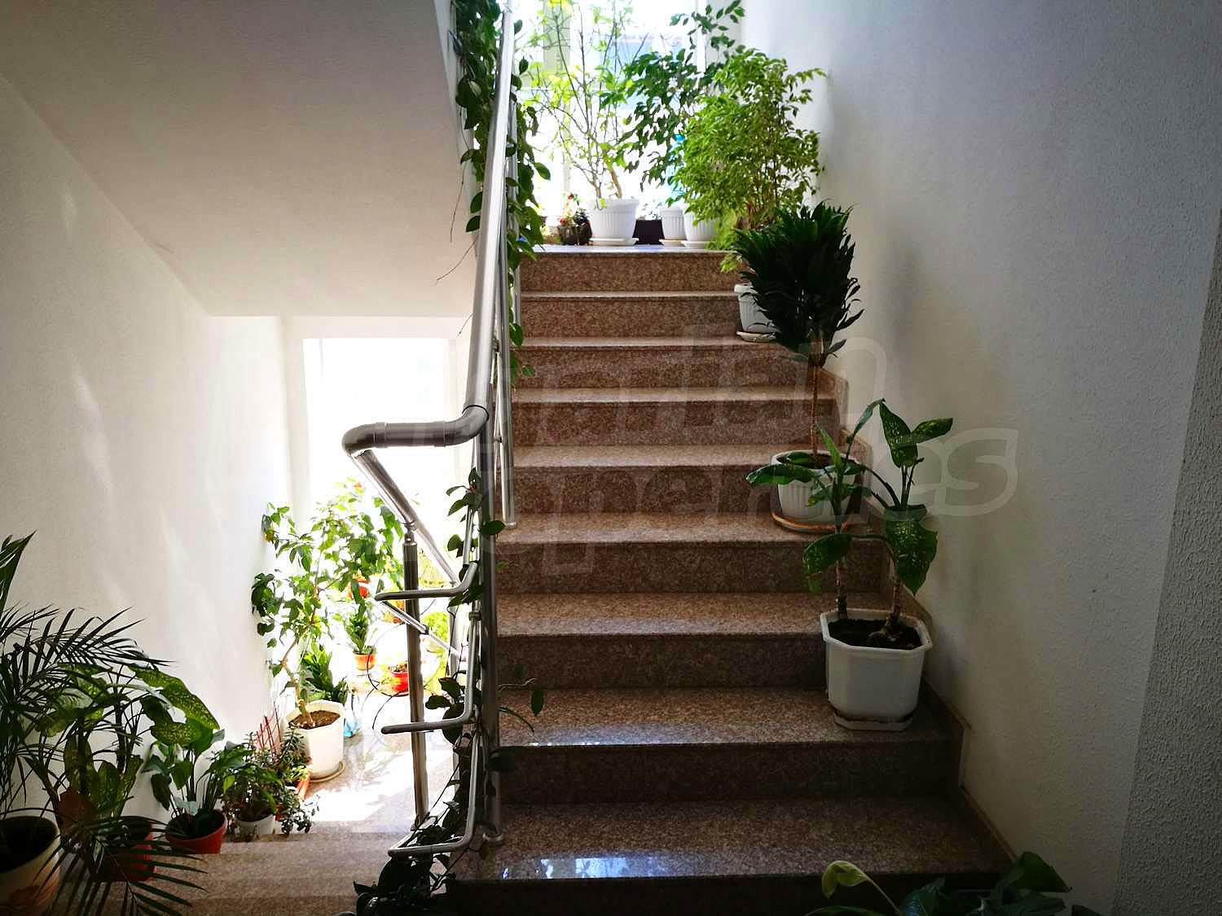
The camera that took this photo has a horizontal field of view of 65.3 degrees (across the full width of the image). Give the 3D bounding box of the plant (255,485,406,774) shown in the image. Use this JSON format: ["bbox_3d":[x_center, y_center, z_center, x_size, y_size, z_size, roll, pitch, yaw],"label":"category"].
[{"bbox_3d":[-1.509,0.933,5.195,0.786,1.580,0.681,0,13,-1],"label":"plant"}]

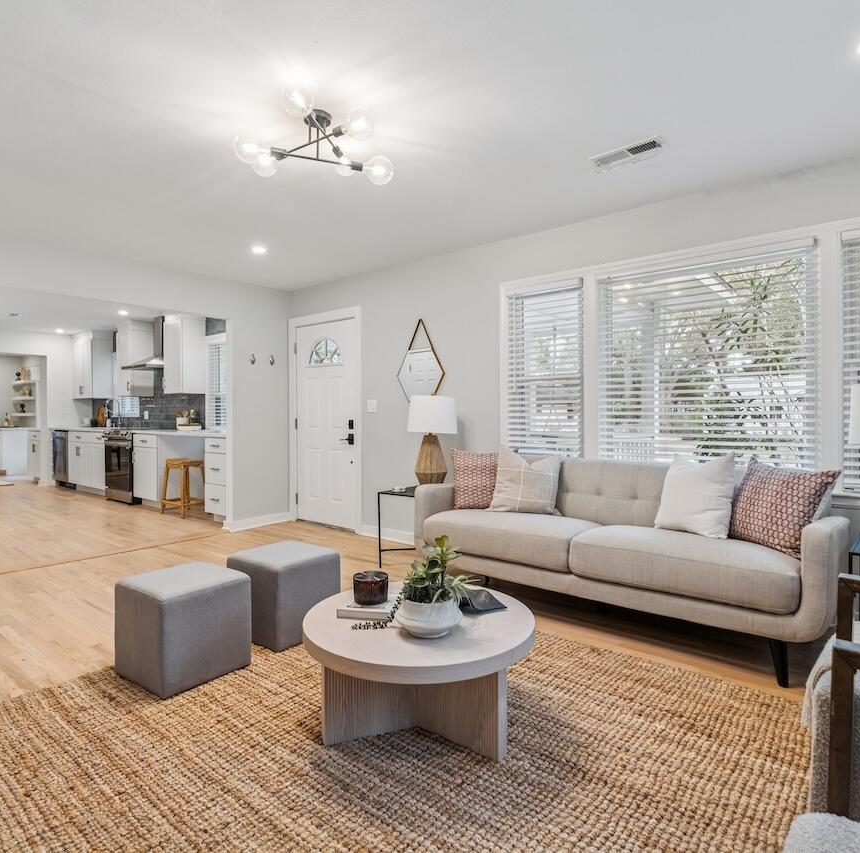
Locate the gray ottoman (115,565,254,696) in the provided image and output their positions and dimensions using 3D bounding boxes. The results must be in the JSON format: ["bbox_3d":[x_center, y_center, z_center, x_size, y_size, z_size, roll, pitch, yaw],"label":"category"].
[{"bbox_3d":[-1.051,0.842,2.292,0.390,0.390,0.385,1,1,39],"label":"gray ottoman"}]

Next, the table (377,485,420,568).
[{"bbox_3d":[-0.032,0.750,3.881,0.490,0.550,0.490,1,1,39],"label":"table"}]

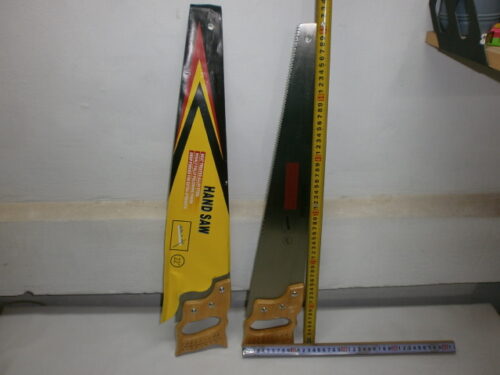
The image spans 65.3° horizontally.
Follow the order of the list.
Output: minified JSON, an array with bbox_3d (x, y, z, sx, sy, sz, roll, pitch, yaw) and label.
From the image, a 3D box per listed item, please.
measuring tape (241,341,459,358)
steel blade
[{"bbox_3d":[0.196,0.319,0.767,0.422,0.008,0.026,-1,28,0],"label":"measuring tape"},{"bbox_3d":[0.048,0.037,0.687,0.118,0.605,0.025,1,20,-1],"label":"steel blade"}]

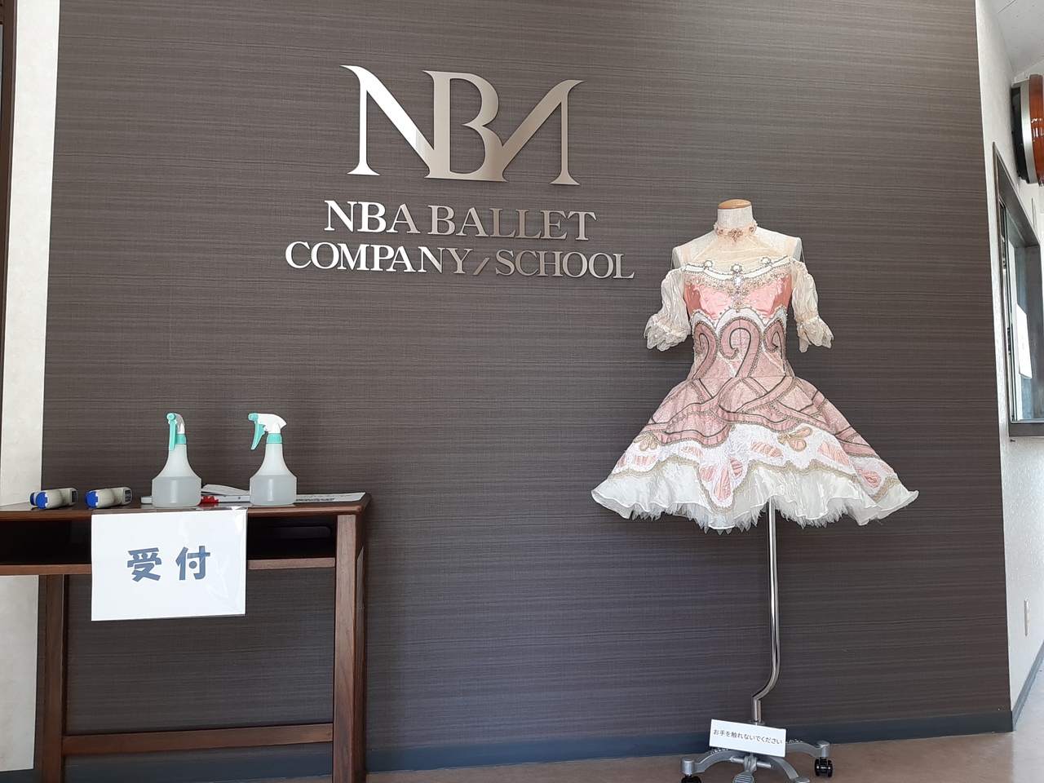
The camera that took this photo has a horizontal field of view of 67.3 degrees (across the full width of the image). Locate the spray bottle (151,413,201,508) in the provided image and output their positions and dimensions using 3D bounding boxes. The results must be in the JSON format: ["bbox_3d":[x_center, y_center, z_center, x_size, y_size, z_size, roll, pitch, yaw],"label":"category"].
[{"bbox_3d":[-0.735,0.145,1.673,0.098,0.196,0.104,0,-4,-9],"label":"spray bottle"}]

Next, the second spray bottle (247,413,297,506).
[{"bbox_3d":[-0.546,0.147,1.718,0.104,0.196,0.098,3,-5,-37],"label":"second spray bottle"}]

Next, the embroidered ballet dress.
[{"bbox_3d":[0.565,-0.043,1.940,0.775,0.690,0.600,-1,-4,16],"label":"embroidered ballet dress"}]

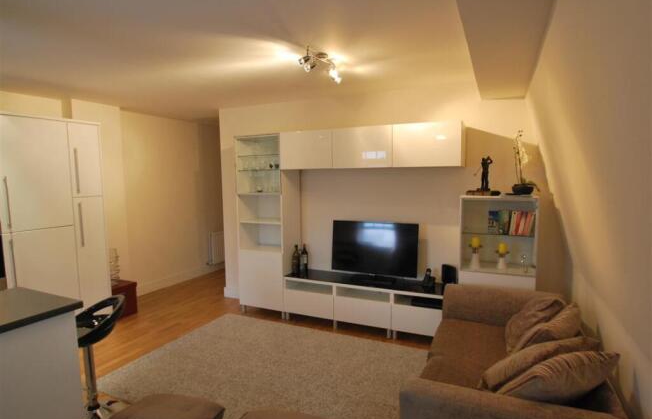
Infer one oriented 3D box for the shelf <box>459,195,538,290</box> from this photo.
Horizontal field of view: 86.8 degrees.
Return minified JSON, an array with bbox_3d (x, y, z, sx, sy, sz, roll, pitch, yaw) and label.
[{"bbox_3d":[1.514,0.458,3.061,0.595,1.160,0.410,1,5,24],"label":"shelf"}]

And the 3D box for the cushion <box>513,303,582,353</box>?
[{"bbox_3d":[1.392,0.743,2.153,0.150,0.420,0.410,40,20,2],"label":"cushion"}]

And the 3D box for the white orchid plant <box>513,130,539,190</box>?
[{"bbox_3d":[1.681,-0.395,2.905,0.200,0.560,0.200,1,5,24],"label":"white orchid plant"}]

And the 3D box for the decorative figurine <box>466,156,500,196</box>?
[{"bbox_3d":[1.389,-0.302,3.041,0.270,0.360,0.150,1,5,24],"label":"decorative figurine"}]

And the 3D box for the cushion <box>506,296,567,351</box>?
[{"bbox_3d":[1.401,0.761,2.294,0.150,0.410,0.410,43,20,6],"label":"cushion"}]

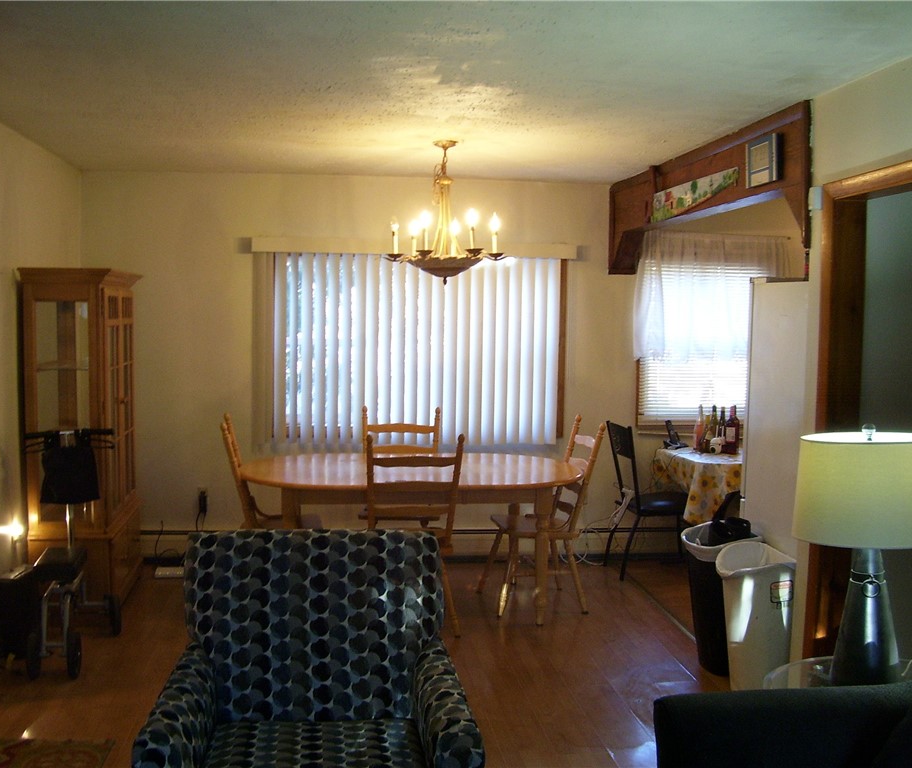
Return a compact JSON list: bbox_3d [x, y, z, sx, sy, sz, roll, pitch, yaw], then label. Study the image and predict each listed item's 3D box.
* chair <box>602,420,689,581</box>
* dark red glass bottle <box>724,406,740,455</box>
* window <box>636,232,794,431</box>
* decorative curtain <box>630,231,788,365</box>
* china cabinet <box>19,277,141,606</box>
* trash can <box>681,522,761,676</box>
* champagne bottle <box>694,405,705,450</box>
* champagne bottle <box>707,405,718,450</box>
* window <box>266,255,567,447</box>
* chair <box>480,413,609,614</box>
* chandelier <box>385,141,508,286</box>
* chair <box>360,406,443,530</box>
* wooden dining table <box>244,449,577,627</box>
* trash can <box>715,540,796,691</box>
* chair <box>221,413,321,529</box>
[{"bbox_3d":[1.209,0.718,6.296,0.500,0.940,0.420,0,4,-8],"label":"chair"},{"bbox_3d":[1.730,0.285,6.286,0.092,0.305,0.092,0,4,-7],"label":"dark red glass bottle"},{"bbox_3d":[1.648,-0.346,6.477,1.010,1.247,0.100,1,4,-4],"label":"window"},{"bbox_3d":[1.633,-0.553,6.421,1.001,0.807,0.090,1,4,-4],"label":"decorative curtain"},{"bbox_3d":[-2.017,0.284,5.515,0.460,1.800,1.000,0,4,-8],"label":"china cabinet"},{"bbox_3d":[1.202,0.977,4.596,0.355,0.600,0.440,0,4,-7],"label":"trash can"},{"bbox_3d":[1.549,0.279,6.371,0.075,0.300,0.075,0,4,-7],"label":"champagne bottle"},{"bbox_3d":[1.617,0.281,6.319,0.077,0.305,0.077,0,4,-7],"label":"champagne bottle"},{"bbox_3d":[-0.284,-0.201,6.353,1.931,1.251,0.120,1,4,-4],"label":"window"},{"bbox_3d":[0.451,0.695,5.516,0.600,1.015,0.500,0,4,-8],"label":"chair"},{"bbox_3d":[-0.043,-0.850,4.953,0.582,0.697,0.582,0,4,-8],"label":"chandelier"},{"bbox_3d":[-0.318,0.659,5.855,0.490,1.015,0.600,1,4,-2],"label":"chair"},{"bbox_3d":[-0.246,0.822,5.441,1.780,0.750,1.100,0,4,-7],"label":"wooden dining table"},{"bbox_3d":[1.243,1.022,4.280,0.290,0.620,0.360,0,4,-8],"label":"trash can"},{"bbox_3d":[-0.976,0.697,5.403,0.570,1.030,0.470,0,4,-8],"label":"chair"}]

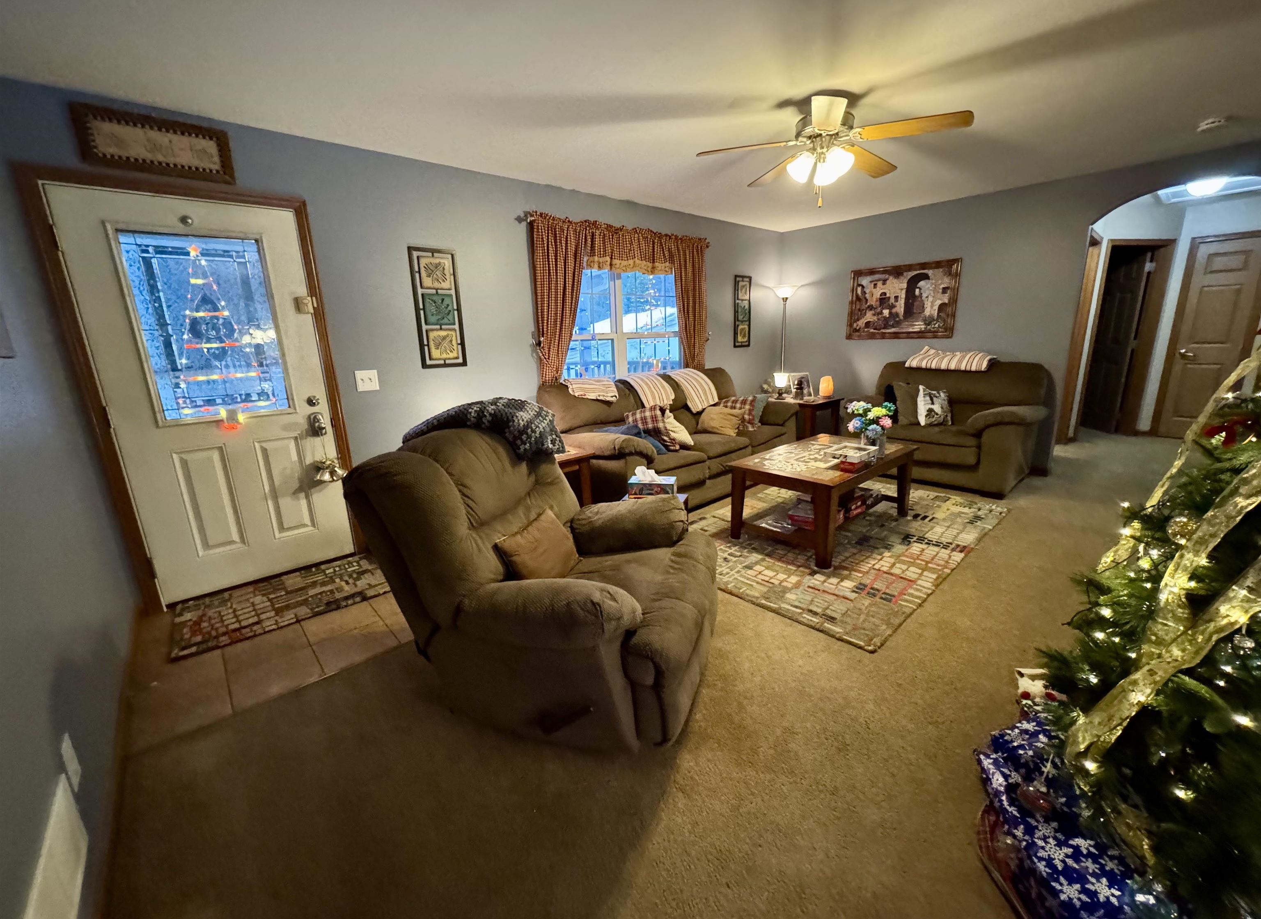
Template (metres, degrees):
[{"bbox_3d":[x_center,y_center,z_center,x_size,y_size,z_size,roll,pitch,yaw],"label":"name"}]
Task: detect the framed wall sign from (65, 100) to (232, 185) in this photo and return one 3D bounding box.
[{"bbox_3d":[-2.228,-1.487,2.415,0.545,0.240,0.030,-14,18,-41],"label":"framed wall sign"}]

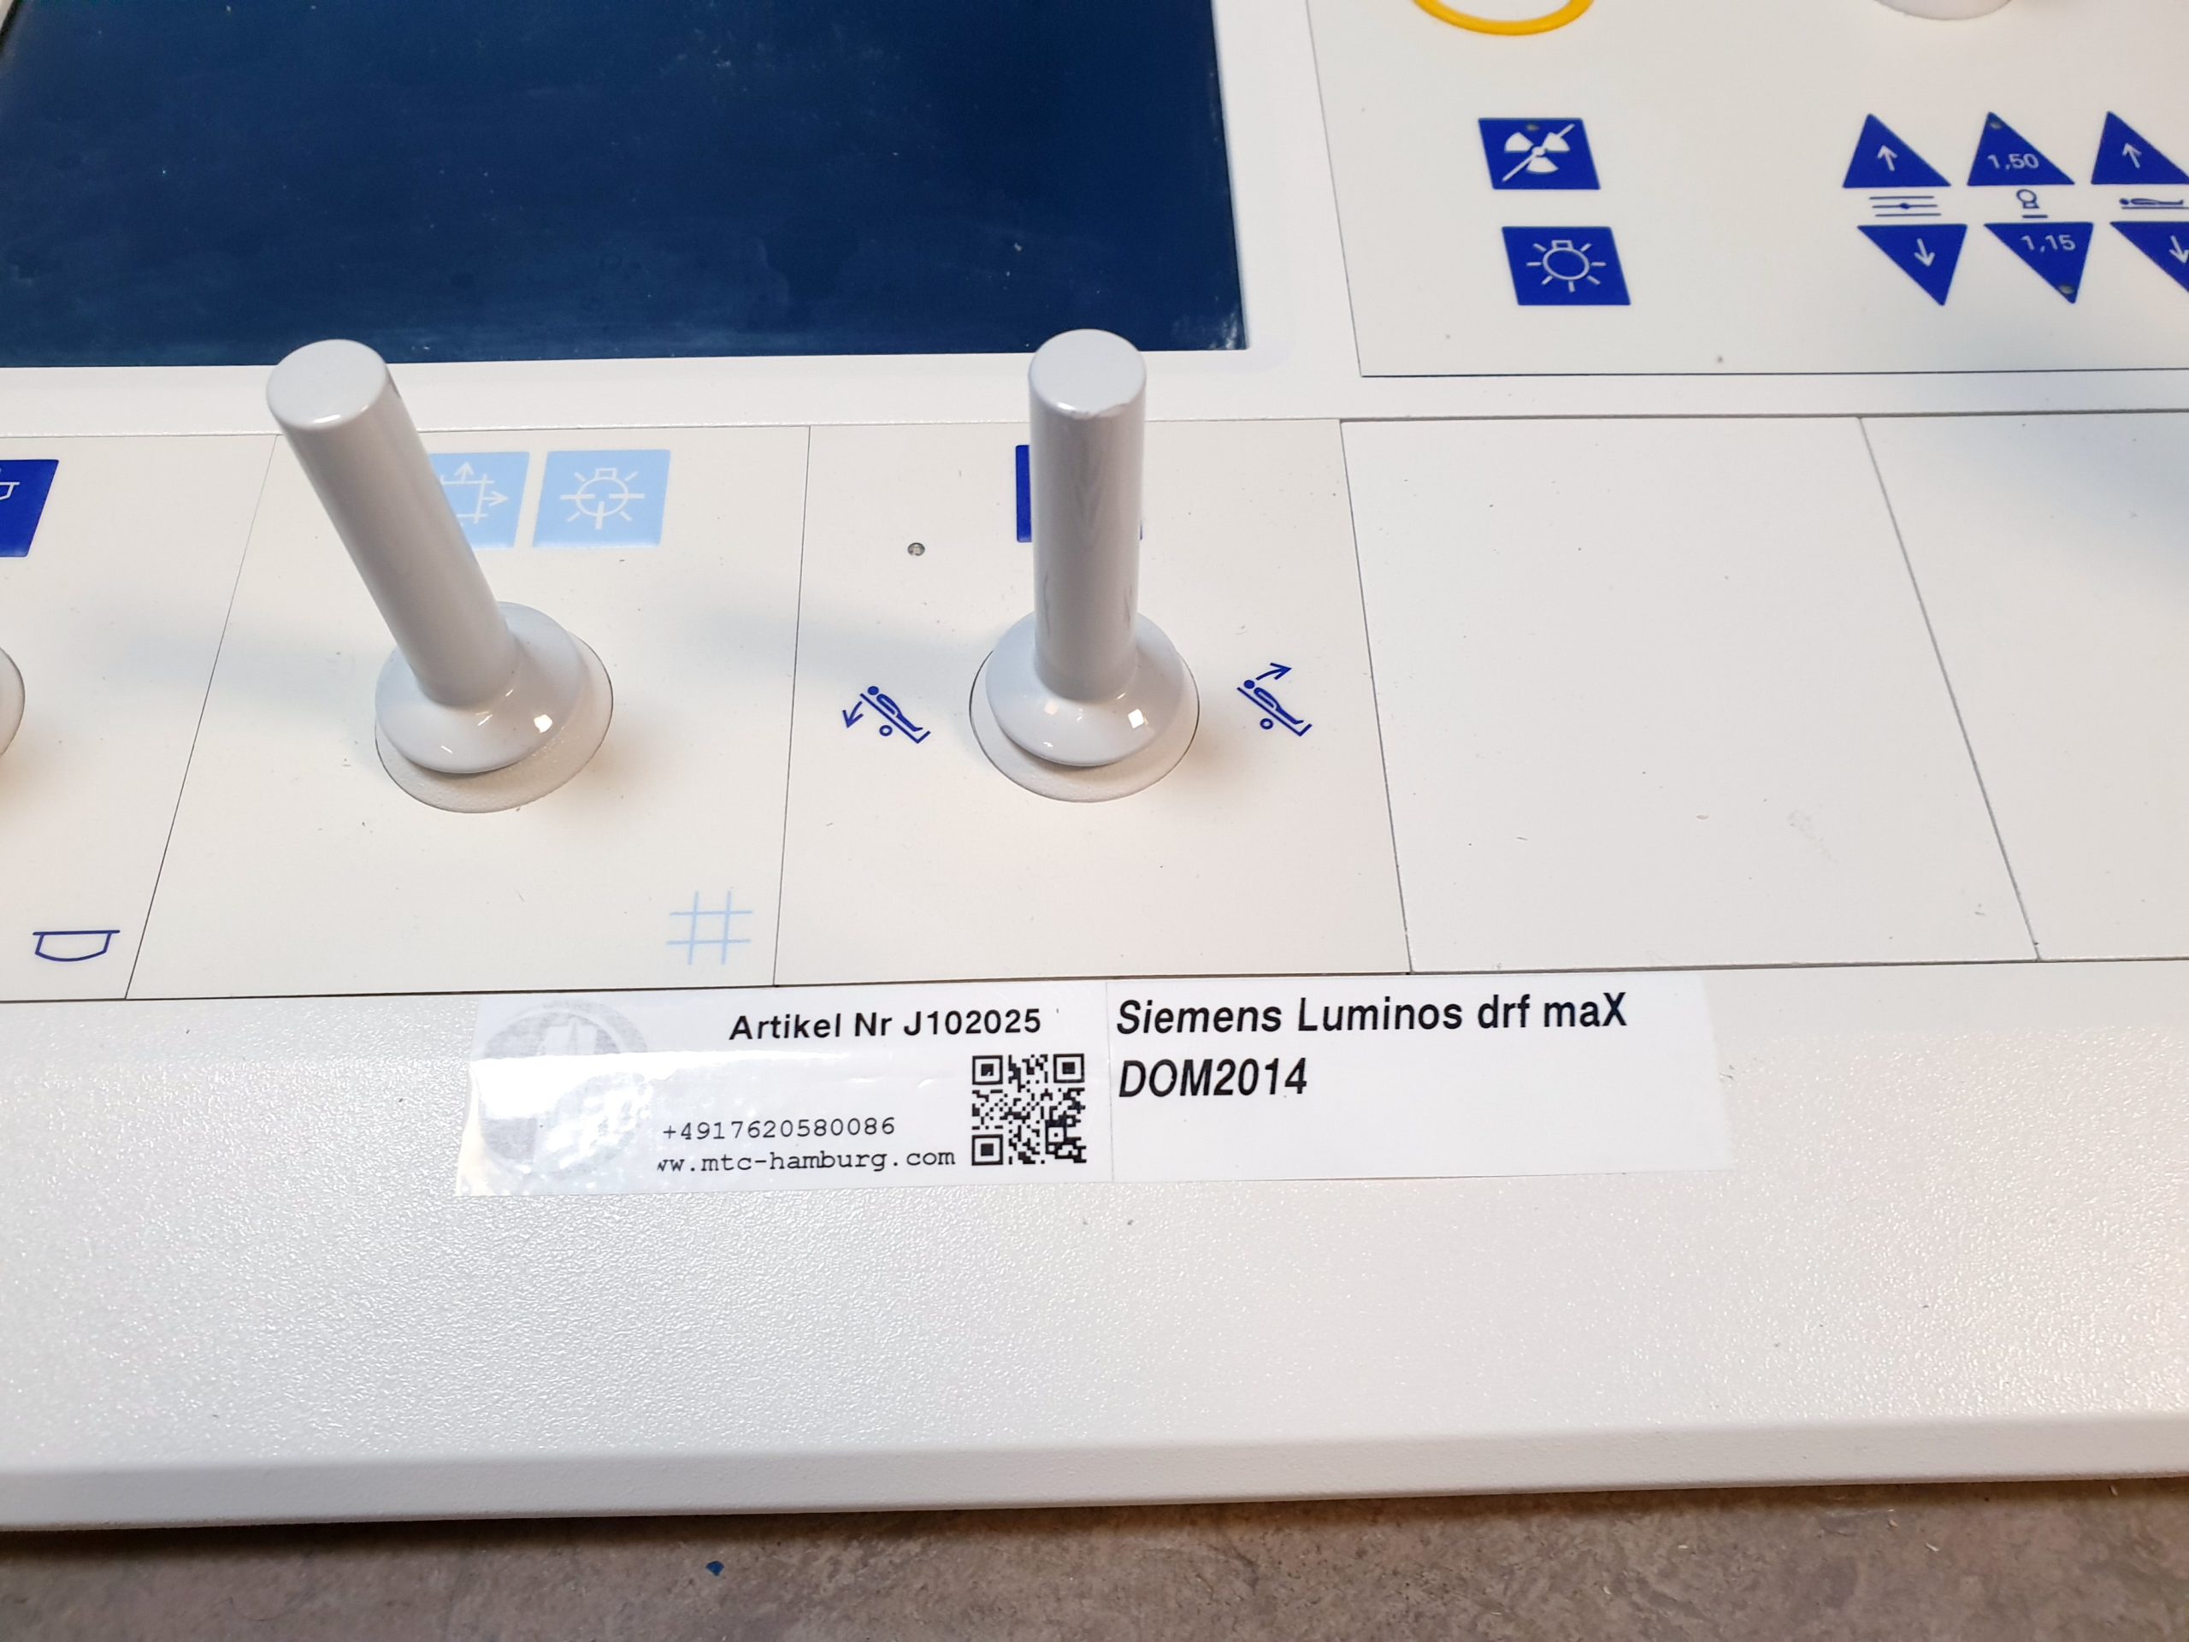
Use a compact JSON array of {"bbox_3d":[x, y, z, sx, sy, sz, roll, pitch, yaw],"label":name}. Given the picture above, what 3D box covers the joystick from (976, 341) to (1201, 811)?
[{"bbox_3d":[-0.001,-0.031,0.197,0.031,0.064,0.031,-1,62,-2],"label":"joystick"}]

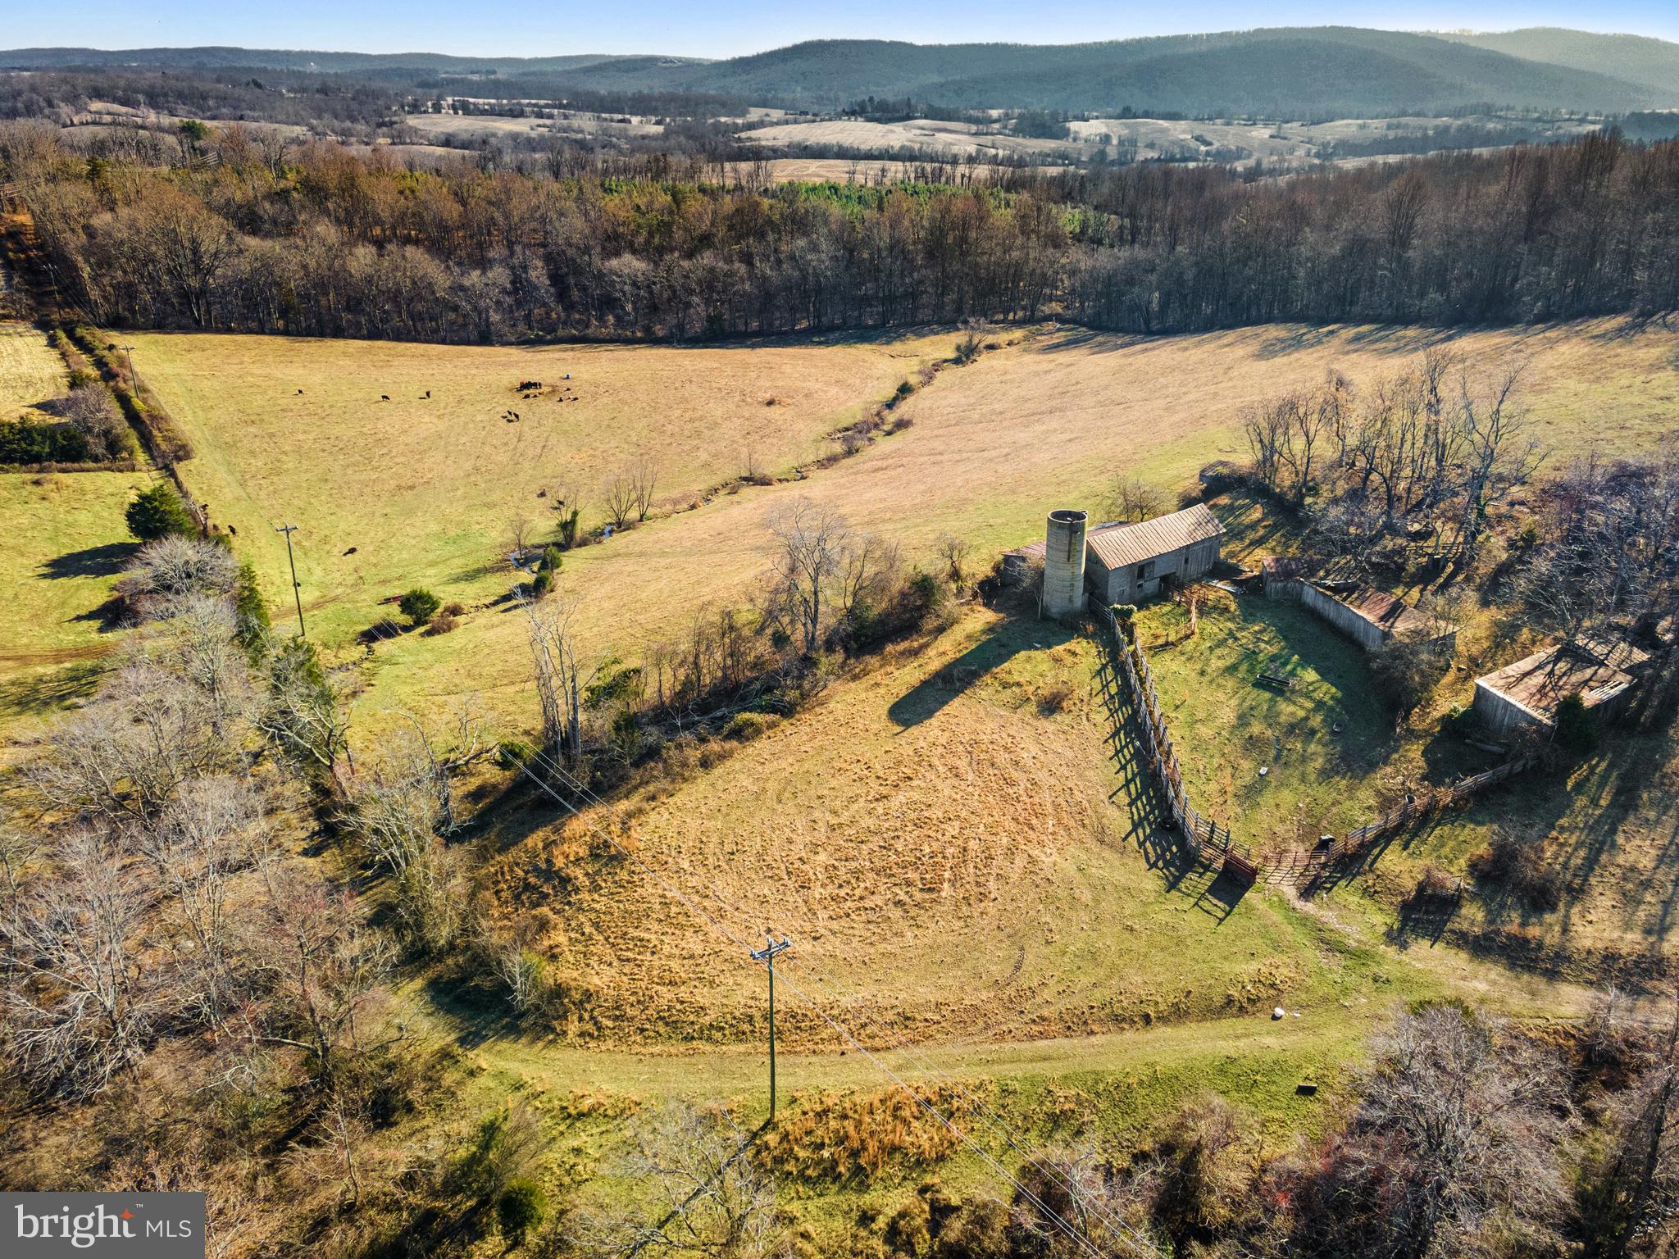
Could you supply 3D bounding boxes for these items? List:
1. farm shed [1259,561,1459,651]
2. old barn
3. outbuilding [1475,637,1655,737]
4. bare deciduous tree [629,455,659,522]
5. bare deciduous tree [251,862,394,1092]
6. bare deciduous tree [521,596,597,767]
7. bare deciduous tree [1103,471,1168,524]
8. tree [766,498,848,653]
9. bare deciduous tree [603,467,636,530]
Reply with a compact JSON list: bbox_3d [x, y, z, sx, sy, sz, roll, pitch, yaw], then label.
[{"bbox_3d":[51.503,-3.198,118.623,10.500,3.200,20.000,-5,25,-11],"label":"farm shed"},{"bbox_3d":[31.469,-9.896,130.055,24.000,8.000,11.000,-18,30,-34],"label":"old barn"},{"bbox_3d":[62.828,4.862,100.770,16.500,3.000,7.400,-15,28,-30],"label":"outbuilding"},{"bbox_3d":[-27.831,-20.164,166.262,4.265,9.917,4.052,0,24,0],"label":"bare deciduous tree"},{"bbox_3d":[-27.792,19.233,63.217,6.629,14.912,6.298,0,24,0],"label":"bare deciduous tree"},{"bbox_3d":[-22.956,4.328,95.971,5.903,15.125,5.608,0,24,0],"label":"bare deciduous tree"},{"bbox_3d":[37.813,-16.676,148.879,8.000,7.400,7.599,0,24,0],"label":"bare deciduous tree"},{"bbox_3d":[-3.123,-4.744,111.426,8.118,15.941,7.712,0,24,0],"label":"tree"},{"bbox_3d":[-30.995,-18.563,164.160,4.564,8.729,4.336,0,24,0],"label":"bare deciduous tree"}]

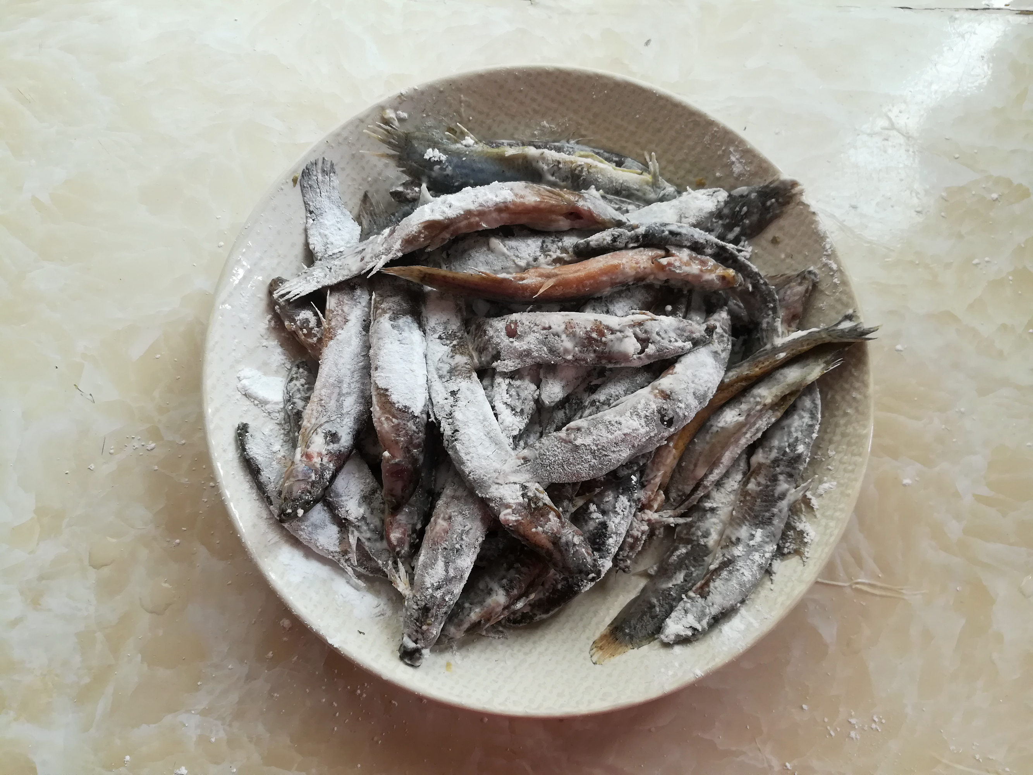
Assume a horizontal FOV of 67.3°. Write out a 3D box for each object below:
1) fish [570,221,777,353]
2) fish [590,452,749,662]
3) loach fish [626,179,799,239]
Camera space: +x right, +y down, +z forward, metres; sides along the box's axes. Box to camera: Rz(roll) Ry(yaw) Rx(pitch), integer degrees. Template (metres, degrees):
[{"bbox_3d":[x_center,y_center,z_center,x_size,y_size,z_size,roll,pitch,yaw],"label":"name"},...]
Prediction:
[{"bbox_3d":[0.070,-0.046,0.315,0.093,0.024,0.029,26,79,-1],"label":"fish"},{"bbox_3d":[0.067,0.061,0.304,0.025,0.021,0.113,36,81,7],"label":"fish"},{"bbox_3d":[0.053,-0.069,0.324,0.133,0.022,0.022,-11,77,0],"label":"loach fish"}]

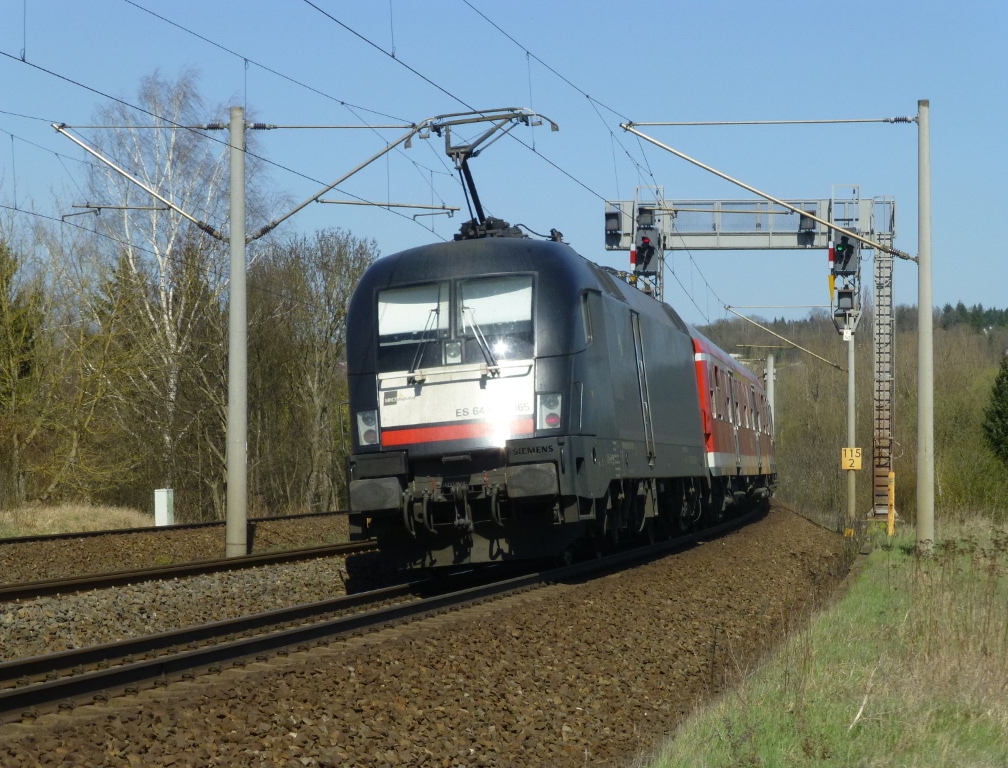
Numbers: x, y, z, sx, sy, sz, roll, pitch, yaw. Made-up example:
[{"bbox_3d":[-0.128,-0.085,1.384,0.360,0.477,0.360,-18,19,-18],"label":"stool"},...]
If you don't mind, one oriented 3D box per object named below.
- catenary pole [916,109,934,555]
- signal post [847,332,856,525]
[{"bbox_3d":[7.468,-1.006,53.500,0.310,8.077,0.310,0,-1,5],"label":"catenary pole"},{"bbox_3d":[13.878,1.677,120.500,0.300,7.947,0.300,0,-1,5],"label":"signal post"}]

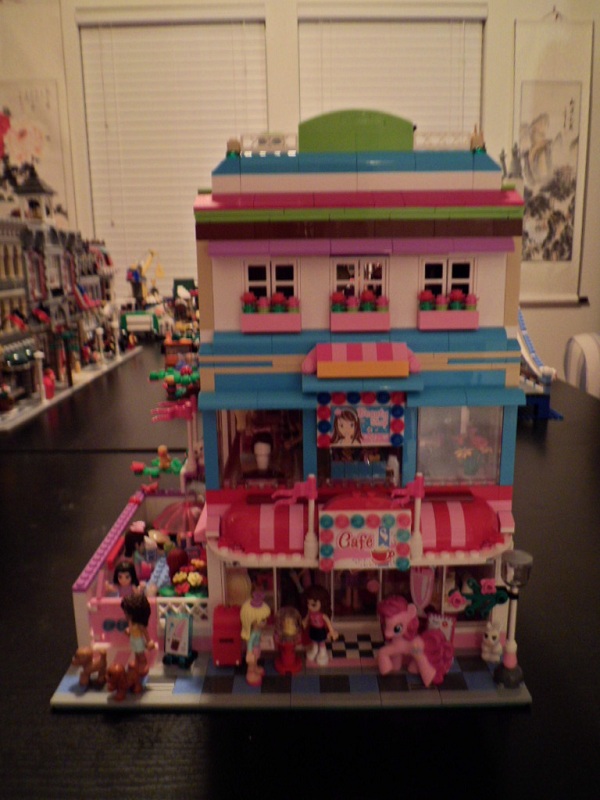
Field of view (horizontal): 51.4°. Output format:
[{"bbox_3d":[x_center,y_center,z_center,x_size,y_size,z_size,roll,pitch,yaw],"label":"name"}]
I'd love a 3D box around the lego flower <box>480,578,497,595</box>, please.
[{"bbox_3d":[0.102,0.101,0.339,0.009,0.009,0.005,-1,9,0],"label":"lego flower"}]

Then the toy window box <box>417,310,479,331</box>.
[{"bbox_3d":[0.081,-0.044,0.342,0.032,0.010,0.008,-1,11,0],"label":"toy window box"}]

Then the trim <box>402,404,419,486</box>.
[{"bbox_3d":[0.063,0.026,0.357,0.008,0.047,0.008,-1,9,0],"label":"trim"}]

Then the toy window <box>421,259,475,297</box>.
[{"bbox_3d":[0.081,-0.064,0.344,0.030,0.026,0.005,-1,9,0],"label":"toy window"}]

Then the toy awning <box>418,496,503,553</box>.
[{"bbox_3d":[0.087,0.069,0.344,0.046,0.025,0.022,-1,11,0],"label":"toy awning"}]

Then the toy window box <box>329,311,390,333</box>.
[{"bbox_3d":[0.033,-0.043,0.341,0.032,0.010,0.008,-1,9,0],"label":"toy window box"}]

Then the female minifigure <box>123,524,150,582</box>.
[{"bbox_3d":[-0.114,0.110,0.445,0.016,0.046,0.015,4,12,25],"label":"female minifigure"}]

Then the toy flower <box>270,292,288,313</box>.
[{"bbox_3d":[-0.011,-0.053,0.339,0.009,0.011,0.009,-1,8,0],"label":"toy flower"}]

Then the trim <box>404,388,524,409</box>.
[{"bbox_3d":[0.090,-0.002,0.343,0.064,0.010,0.011,-1,11,0],"label":"trim"}]

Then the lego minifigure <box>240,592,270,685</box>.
[{"bbox_3d":[-0.024,0.130,0.342,0.015,0.051,0.015,4,9,26],"label":"lego minifigure"}]

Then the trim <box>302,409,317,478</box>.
[{"bbox_3d":[0.006,0.026,0.359,0.008,0.048,0.008,-1,8,0],"label":"trim"}]

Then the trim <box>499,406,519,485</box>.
[{"bbox_3d":[0.119,0.025,0.357,0.008,0.047,0.008,-1,9,0],"label":"trim"}]

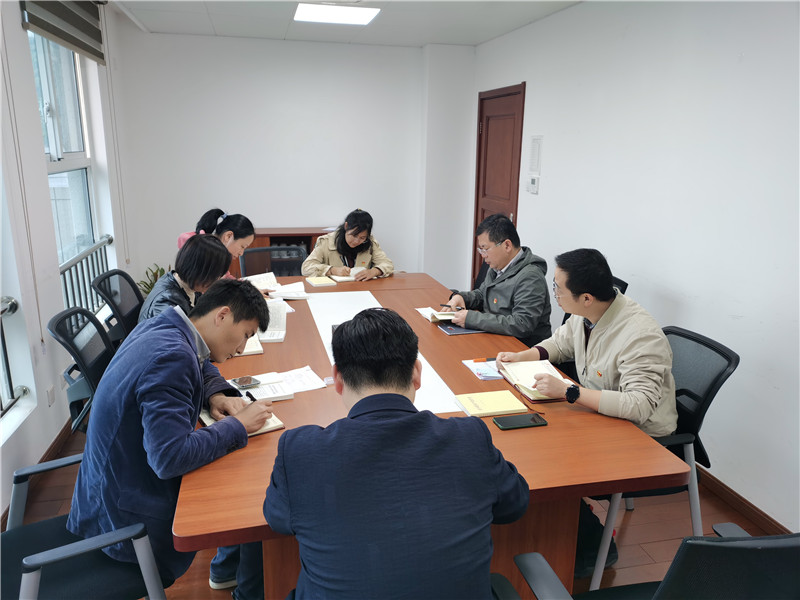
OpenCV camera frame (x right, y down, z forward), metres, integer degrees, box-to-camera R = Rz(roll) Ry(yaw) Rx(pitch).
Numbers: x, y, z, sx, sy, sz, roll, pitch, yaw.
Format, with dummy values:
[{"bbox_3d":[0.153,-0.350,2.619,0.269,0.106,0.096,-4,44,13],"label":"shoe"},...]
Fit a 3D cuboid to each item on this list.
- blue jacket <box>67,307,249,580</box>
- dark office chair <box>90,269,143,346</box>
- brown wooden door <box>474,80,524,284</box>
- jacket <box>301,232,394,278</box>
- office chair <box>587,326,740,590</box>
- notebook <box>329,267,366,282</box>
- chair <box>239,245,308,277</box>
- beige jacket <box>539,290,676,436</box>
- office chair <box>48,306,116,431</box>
[{"bbox_3d":[-0.737,0.402,1.917,0.540,0.740,0.560,-7,16,-29],"label":"blue jacket"},{"bbox_3d":[-1.380,0.265,3.727,0.600,0.920,0.580,-1,14,-6],"label":"dark office chair"},{"bbox_3d":[0.933,-0.891,5.935,0.100,2.134,1.190,-2,14,-11],"label":"brown wooden door"},{"bbox_3d":[-0.368,-0.200,4.451,0.630,0.580,0.460,-2,14,-11],"label":"jacket"},{"bbox_3d":[0.910,0.591,2.528,0.600,0.920,0.580,-3,15,-15],"label":"office chair"},{"bbox_3d":[-0.314,-0.171,4.237,0.270,0.045,0.200,-1,14,-7],"label":"notebook"},{"bbox_3d":[-0.818,0.149,4.214,0.580,0.920,0.600,-3,15,-15],"label":"chair"},{"bbox_3d":[0.851,0.288,2.355,0.500,0.620,0.630,-5,15,-21],"label":"beige jacket"},{"bbox_3d":[-1.179,0.474,2.906,0.600,0.920,0.580,-1,14,-8],"label":"office chair"}]

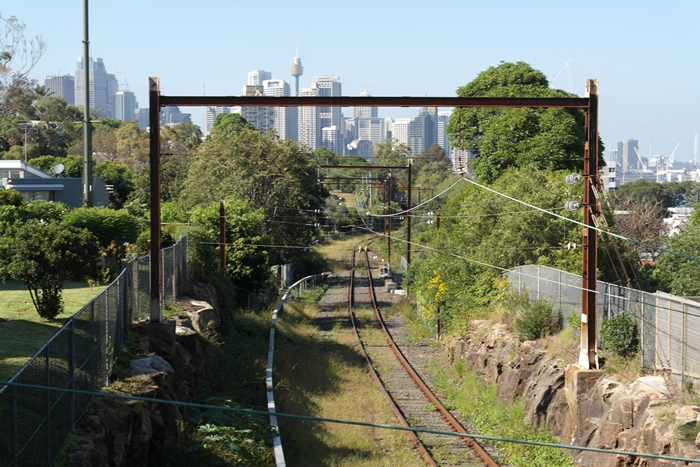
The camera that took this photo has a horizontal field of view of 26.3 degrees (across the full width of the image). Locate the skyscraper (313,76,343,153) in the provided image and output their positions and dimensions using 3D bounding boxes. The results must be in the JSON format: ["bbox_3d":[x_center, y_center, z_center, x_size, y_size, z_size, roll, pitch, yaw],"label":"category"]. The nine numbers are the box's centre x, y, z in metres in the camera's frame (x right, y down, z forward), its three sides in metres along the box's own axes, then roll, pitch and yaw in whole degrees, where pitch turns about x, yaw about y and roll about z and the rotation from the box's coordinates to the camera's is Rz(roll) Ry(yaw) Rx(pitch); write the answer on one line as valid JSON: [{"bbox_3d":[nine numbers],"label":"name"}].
[{"bbox_3d":[-38.763,-193.890,2693.953,37.000,178.000,42.000,1,3,17],"label":"skyscraper"}]

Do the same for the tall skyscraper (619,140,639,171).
[{"bbox_3d":[929.110,-263.791,5000.000,68.450,106.850,50.000,0,3,11],"label":"tall skyscraper"}]

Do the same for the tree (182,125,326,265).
[{"bbox_3d":[-6.563,-2.292,104.000,10.000,10.560,9.500,0,3,-4],"label":"tree"}]

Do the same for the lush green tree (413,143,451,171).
[{"bbox_3d":[13.690,-12.522,250.000,6.180,5.340,6.000,0,3,3],"label":"lush green tree"}]

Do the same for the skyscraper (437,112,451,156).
[{"bbox_3d":[231.034,-227.327,3700.000,34.590,153.200,35.000,0,3,4],"label":"skyscraper"}]

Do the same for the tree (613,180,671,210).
[{"bbox_3d":[60.555,-7.763,310.000,12.420,7.250,11.000,1,3,11],"label":"tree"}]

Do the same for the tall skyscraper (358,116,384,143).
[{"bbox_3d":[45.942,-185.207,3194.709,50.000,125.000,34.000,1,3,17],"label":"tall skyscraper"}]

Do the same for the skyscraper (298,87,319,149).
[{"bbox_3d":[-70.368,-174.059,2533.948,29.000,145.000,26.000,1,3,17],"label":"skyscraper"}]

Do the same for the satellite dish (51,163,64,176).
[{"bbox_3d":[-17.830,-3.874,91.193,0.820,0.900,0.600,2,3,32],"label":"satellite dish"}]

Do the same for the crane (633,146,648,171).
[{"bbox_3d":[582.009,-150.260,3000.000,32.060,48.080,9.000,0,3,0],"label":"crane"}]

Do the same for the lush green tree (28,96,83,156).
[{"bbox_3d":[-41.490,-14.988,210.515,7.800,8.600,7.000,0,2,0],"label":"lush green tree"}]

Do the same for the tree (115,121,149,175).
[{"bbox_3d":[-27.311,-10.380,187.756,5.200,7.600,5.000,0,2,0],"label":"tree"}]

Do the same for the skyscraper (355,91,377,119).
[{"bbox_3d":[38.678,-243.054,3612.770,43.000,200.000,46.000,1,3,17],"label":"skyscraper"}]

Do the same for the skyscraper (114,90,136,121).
[{"bbox_3d":[-449.780,-206.358,3000.000,44.080,160.280,42.000,0,3,-8],"label":"skyscraper"}]

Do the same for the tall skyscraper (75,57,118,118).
[{"bbox_3d":[-532.748,-253.489,3150.000,89.400,233.500,65.000,0,3,-10],"label":"tall skyscraper"}]

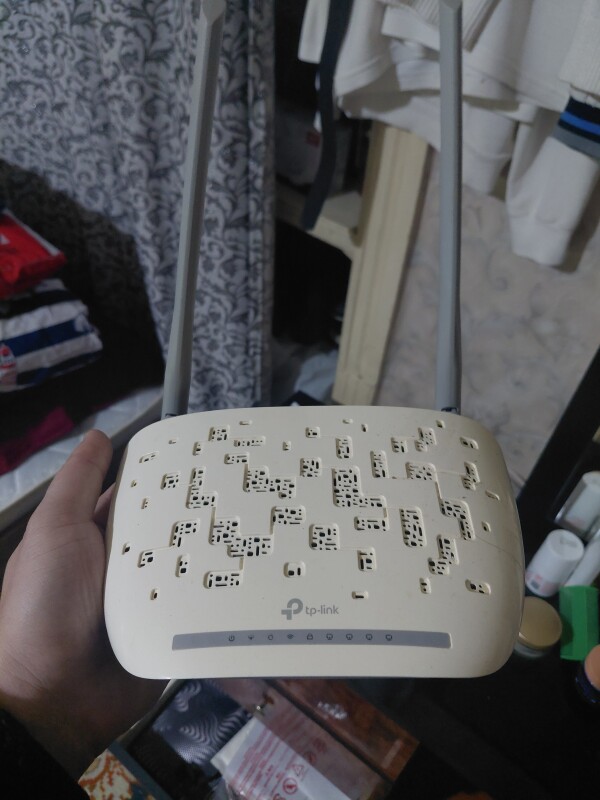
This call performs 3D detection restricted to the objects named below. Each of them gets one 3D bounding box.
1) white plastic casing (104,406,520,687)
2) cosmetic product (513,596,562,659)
[{"bbox_3d":[0.007,0.066,0.282,0.195,0.036,0.130,-1,63,1],"label":"white plastic casing"},{"bbox_3d":[0.263,0.258,0.658,0.059,0.031,0.059,6,41,0],"label":"cosmetic product"}]

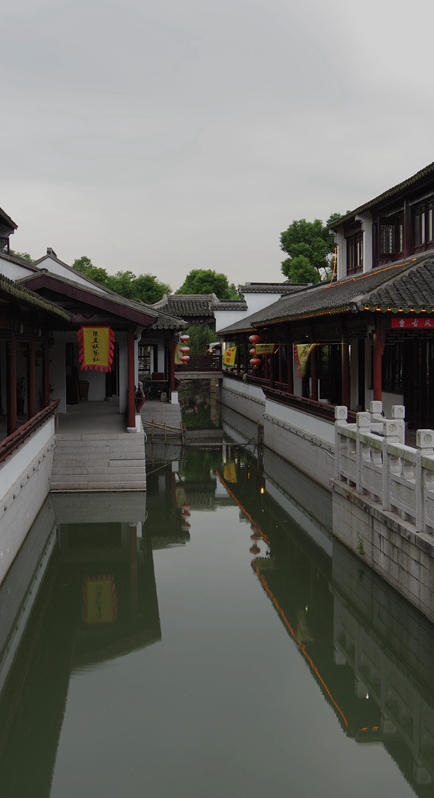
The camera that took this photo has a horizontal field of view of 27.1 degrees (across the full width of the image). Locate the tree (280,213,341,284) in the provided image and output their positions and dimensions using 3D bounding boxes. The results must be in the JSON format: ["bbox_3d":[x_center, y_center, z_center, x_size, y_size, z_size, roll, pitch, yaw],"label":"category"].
[{"bbox_3d":[7.123,-7.447,65.690,5.800,12.500,5.800,0,3,-6],"label":"tree"}]

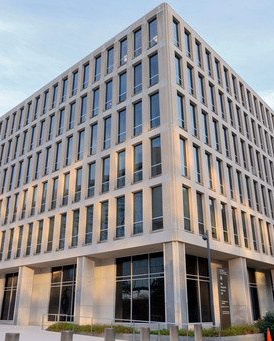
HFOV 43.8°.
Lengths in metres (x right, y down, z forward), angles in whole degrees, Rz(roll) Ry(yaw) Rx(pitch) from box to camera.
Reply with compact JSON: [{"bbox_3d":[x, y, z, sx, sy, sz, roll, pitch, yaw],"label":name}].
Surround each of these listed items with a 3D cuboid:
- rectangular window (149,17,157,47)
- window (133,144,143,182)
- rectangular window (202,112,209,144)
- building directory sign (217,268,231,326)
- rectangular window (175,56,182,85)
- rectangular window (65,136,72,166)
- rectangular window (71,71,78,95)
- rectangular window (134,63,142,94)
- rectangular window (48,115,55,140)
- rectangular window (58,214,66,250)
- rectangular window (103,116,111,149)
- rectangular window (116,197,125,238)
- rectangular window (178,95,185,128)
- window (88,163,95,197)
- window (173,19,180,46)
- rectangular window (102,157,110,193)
[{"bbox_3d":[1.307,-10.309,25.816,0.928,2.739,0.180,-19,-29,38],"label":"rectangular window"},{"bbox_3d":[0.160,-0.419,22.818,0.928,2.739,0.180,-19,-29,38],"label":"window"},{"bbox_3d":[5.214,-3.263,26.393,0.178,2.705,0.972,-19,-29,38],"label":"rectangular window"},{"bbox_3d":[4.304,6.326,16.939,0.120,2.870,1.061,-19,-30,38],"label":"building directory sign"},{"bbox_3d":[3.390,-8.280,28.110,0.197,3.025,1.056,-19,-30,38],"label":"rectangular window"},{"bbox_3d":[-6.297,-1.829,32.456,1.020,3.000,0.200,-19,-30,38],"label":"rectangular window"},{"bbox_3d":[-5.726,-7.971,31.644,0.920,2.856,0.150,-19,-30,38],"label":"rectangular window"},{"bbox_3d":[0.074,-6.828,25.490,0.920,2.856,0.150,-19,-30,38],"label":"rectangular window"},{"bbox_3d":[-8.886,-4.464,36.123,1.020,3.000,0.200,-19,-30,38],"label":"rectangular window"},{"bbox_3d":[-6.532,5.407,30.011,1.056,3.025,0.197,-19,-30,38],"label":"rectangular window"},{"bbox_3d":[-2.415,-3.203,29.199,1.020,3.000,0.200,-19,-30,38],"label":"rectangular window"},{"bbox_3d":[-1.216,3.527,25.599,1.056,3.025,0.197,-19,-30,38],"label":"rectangular window"},{"bbox_3d":[2.951,-4.028,23.239,0.150,2.856,0.920,-19,-30,38],"label":"rectangular window"},{"bbox_3d":[-3.758,0.807,28.402,1.040,2.970,0.180,-19,-29,38],"label":"window"},{"bbox_3d":[3.381,-11.915,29.648,0.197,3.025,1.056,-19,-30,38],"label":"window"},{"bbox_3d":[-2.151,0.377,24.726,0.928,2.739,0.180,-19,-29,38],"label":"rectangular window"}]

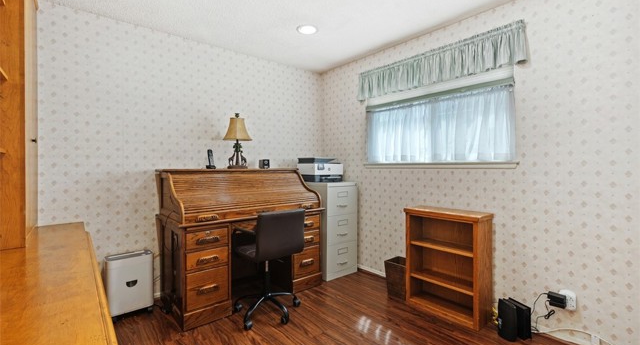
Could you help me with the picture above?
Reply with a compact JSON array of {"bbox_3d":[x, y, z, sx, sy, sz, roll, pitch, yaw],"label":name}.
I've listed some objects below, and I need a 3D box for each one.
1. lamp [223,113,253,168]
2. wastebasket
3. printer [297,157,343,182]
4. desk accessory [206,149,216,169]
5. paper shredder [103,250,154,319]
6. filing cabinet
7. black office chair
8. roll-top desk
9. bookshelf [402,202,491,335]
[{"bbox_3d":[-0.826,-0.312,2.872,0.275,0.560,0.275,0,1,-40],"label":"lamp"},{"bbox_3d":[0.753,0.987,2.644,0.205,0.315,0.235,1,1,41],"label":"wastebasket"},{"bbox_3d":[0.010,-0.023,3.374,0.435,0.280,0.340,0,1,-40],"label":"printer"},{"bbox_3d":[-1.033,-0.122,2.700,0.070,0.180,0.080,0,1,-40],"label":"desk accessory"},{"bbox_3d":[-1.543,0.895,2.299,0.335,0.480,0.200,0,1,-40],"label":"paper shredder"},{"bbox_3d":[0.037,0.625,3.369,0.455,1.015,0.700,0,1,-40],"label":"filing cabinet"},{"bbox_3d":[-0.434,0.709,2.343,0.540,0.865,0.550,0,1,-40],"label":"black office chair"},{"bbox_3d":[-0.704,0.553,2.715,1.360,1.165,0.750,0,1,-40],"label":"roll-top desk"},{"bbox_3d":[1.052,0.743,2.389,0.290,0.815,0.625,0,1,-40],"label":"bookshelf"}]

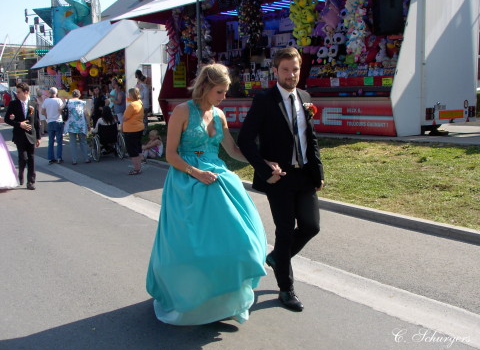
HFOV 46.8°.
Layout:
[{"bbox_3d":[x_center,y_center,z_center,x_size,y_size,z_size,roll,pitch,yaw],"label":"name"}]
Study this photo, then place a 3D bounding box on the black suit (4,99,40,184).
[{"bbox_3d":[-3.660,-0.566,9.309,0.570,1.410,0.400,-4,9,-25],"label":"black suit"}]

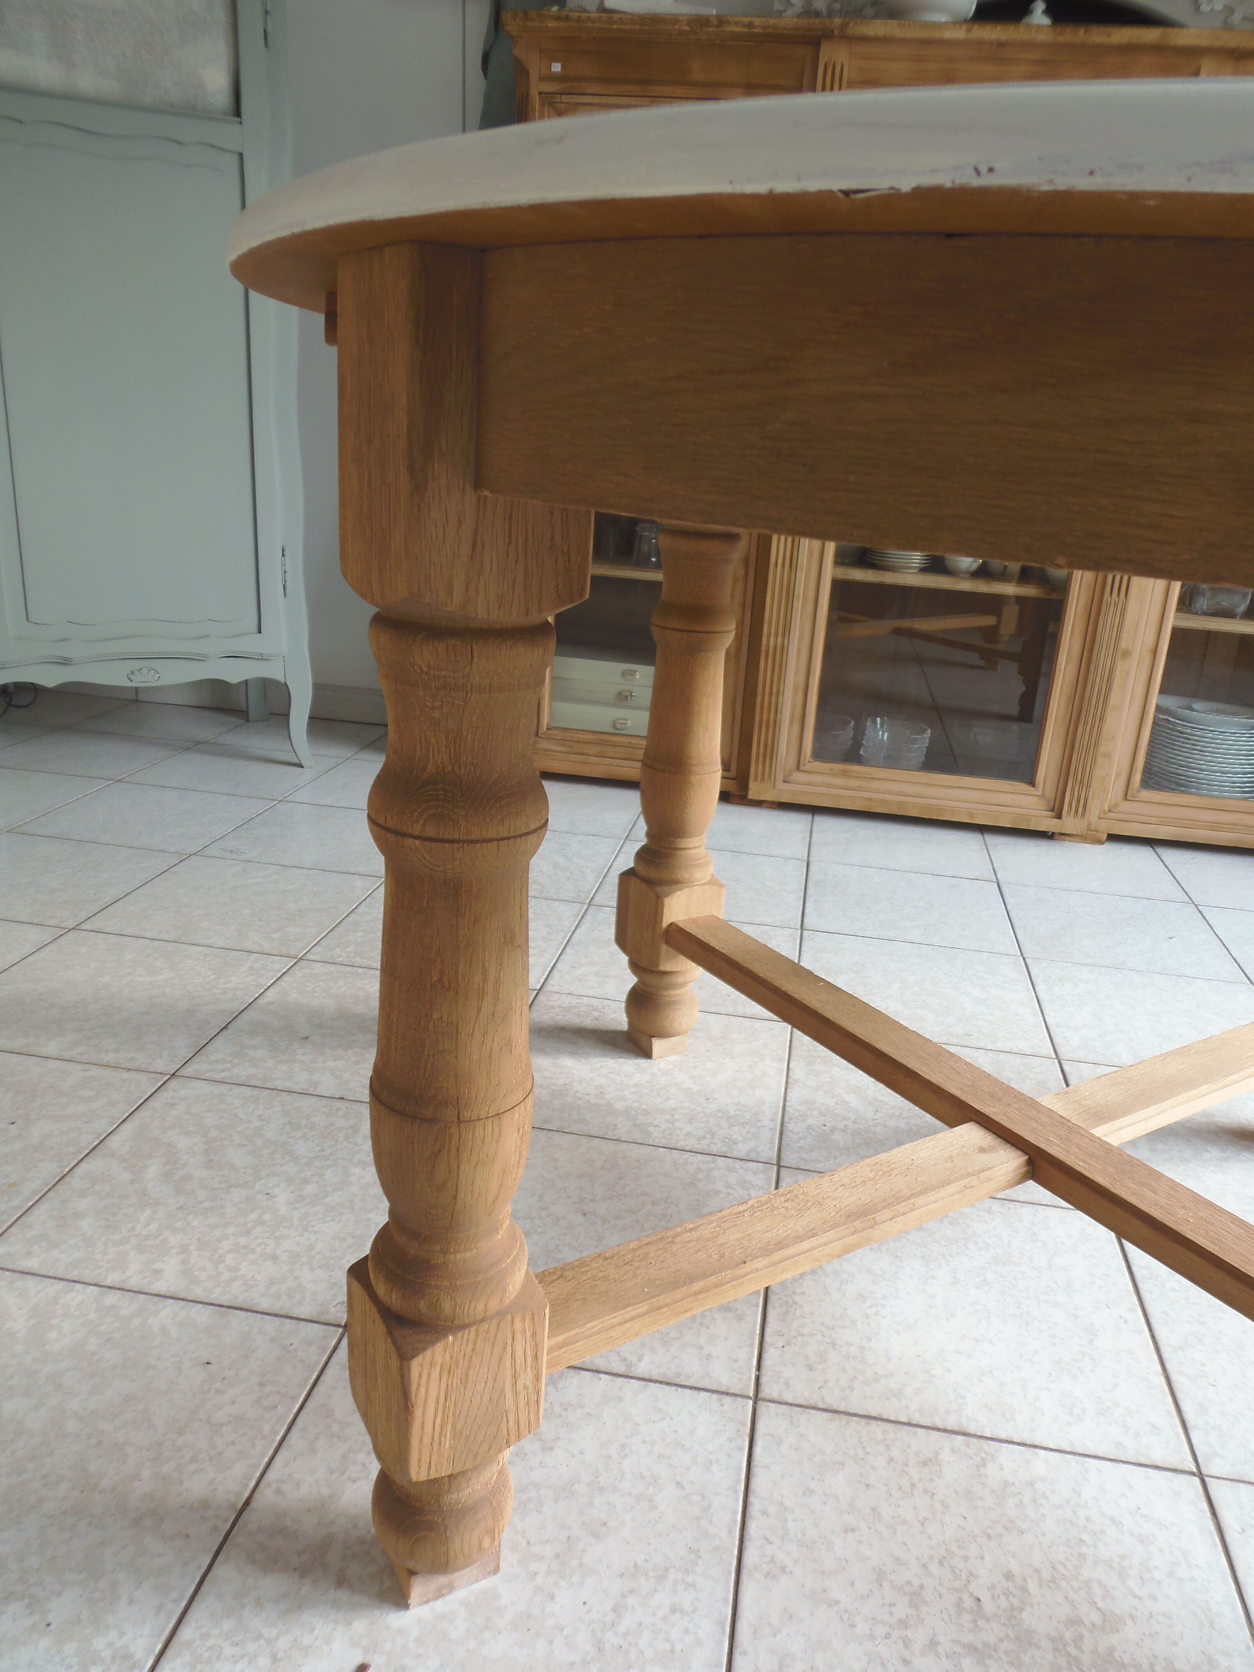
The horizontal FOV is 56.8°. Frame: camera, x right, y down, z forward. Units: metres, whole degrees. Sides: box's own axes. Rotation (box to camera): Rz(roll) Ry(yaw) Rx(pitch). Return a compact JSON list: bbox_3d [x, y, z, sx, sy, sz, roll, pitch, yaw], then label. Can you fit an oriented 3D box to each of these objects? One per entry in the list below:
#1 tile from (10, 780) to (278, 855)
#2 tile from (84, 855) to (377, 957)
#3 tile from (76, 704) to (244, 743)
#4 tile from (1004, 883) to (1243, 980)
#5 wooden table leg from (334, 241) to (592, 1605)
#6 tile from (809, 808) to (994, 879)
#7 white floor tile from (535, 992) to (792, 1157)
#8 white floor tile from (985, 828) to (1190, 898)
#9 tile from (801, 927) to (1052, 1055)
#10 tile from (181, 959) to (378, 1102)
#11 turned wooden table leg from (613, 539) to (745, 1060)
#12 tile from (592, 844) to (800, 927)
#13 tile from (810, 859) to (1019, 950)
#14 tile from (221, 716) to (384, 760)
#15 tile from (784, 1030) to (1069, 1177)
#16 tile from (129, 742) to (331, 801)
[{"bbox_3d":[-0.809,-0.030,1.981,0.312,0.010,0.295,6,19,9],"label":"tile"},{"bbox_3d":[-0.566,0.099,1.704,0.319,0.009,0.309,7,18,8],"label":"tile"},{"bbox_3d":[-1.046,-0.256,2.676,0.319,0.009,0.309,7,18,8],"label":"tile"},{"bbox_3d":[0.739,0.145,1.748,0.312,0.010,0.295,6,19,9],"label":"tile"},{"bbox_3d":[-0.091,0.103,0.609,0.087,0.732,0.087,-8,22,-33],"label":"wooden table leg"},{"bbox_3d":[0.481,0.017,2.069,0.312,0.010,0.295,6,19,9],"label":"tile"},{"bbox_3d":[0.018,0.266,1.321,0.319,0.009,0.309,7,18,8],"label":"white floor tile"},{"bbox_3d":[0.791,0.052,2.023,0.312,0.010,0.295,6,19,9],"label":"white floor tile"},{"bbox_3d":[0.388,0.208,1.571,0.319,0.009,0.309,7,18,8],"label":"tile"},{"bbox_3d":[-0.300,0.229,1.365,0.319,0.009,0.309,7,18,8],"label":"tile"},{"bbox_3d":[0.061,-0.101,1.256,0.087,0.732,0.087,-9,22,-35],"label":"turned wooden table leg"},{"bbox_3d":[0.121,0.078,1.909,0.319,0.009,0.309,7,18,8],"label":"tile"},{"bbox_3d":[0.439,0.114,1.865,0.319,0.009,0.309,7,18,8],"label":"tile"},{"bbox_3d":[-0.705,-0.216,2.531,0.312,0.010,0.295,6,19,9],"label":"tile"},{"bbox_3d":[0.325,0.296,1.244,0.312,0.010,0.295,6,19,9],"label":"tile"},{"bbox_3d":[-0.757,-0.123,2.256,0.312,0.010,0.295,6,19,9],"label":"tile"}]

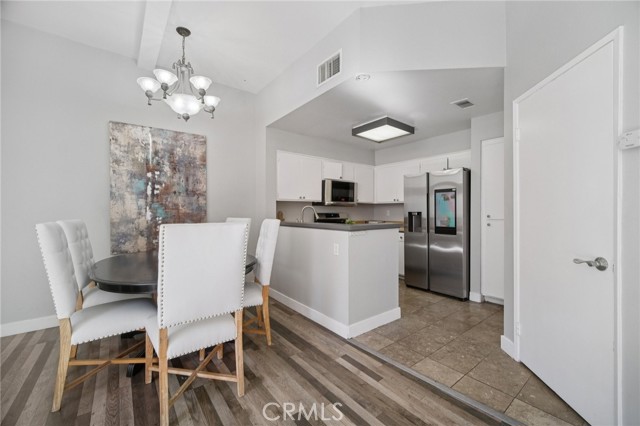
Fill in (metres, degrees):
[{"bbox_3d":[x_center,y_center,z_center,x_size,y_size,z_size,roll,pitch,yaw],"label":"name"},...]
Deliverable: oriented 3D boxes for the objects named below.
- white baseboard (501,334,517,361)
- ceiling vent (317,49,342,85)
[{"bbox_3d":[1.575,1.123,2.055,0.020,0.115,0.166,0,0,8],"label":"white baseboard"},{"bbox_3d":[0.093,-1.462,2.530,0.020,0.224,0.392,0,0,-37],"label":"ceiling vent"}]

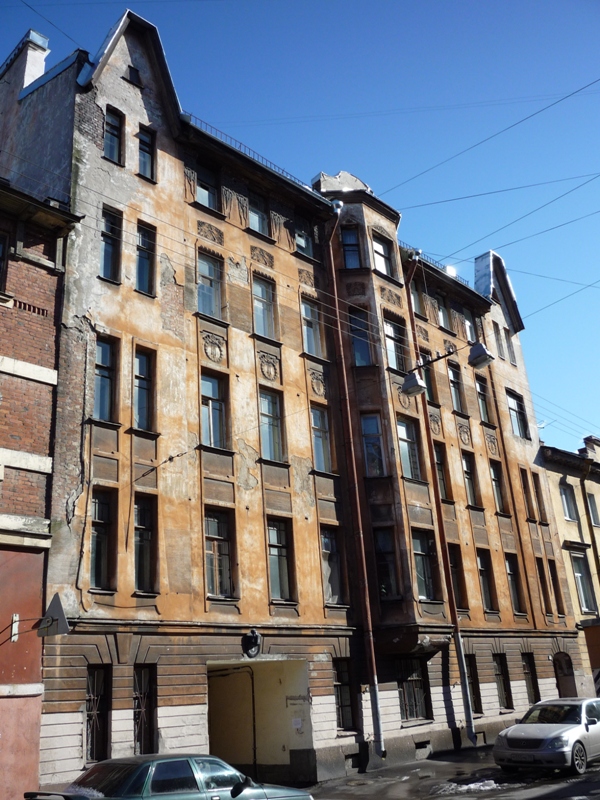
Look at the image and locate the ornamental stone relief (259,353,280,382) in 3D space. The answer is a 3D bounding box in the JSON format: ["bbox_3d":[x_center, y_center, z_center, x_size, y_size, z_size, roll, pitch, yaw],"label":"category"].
[{"bbox_3d":[-0.858,-0.922,20.686,0.670,0.804,0.100,18,-31,-42],"label":"ornamental stone relief"}]

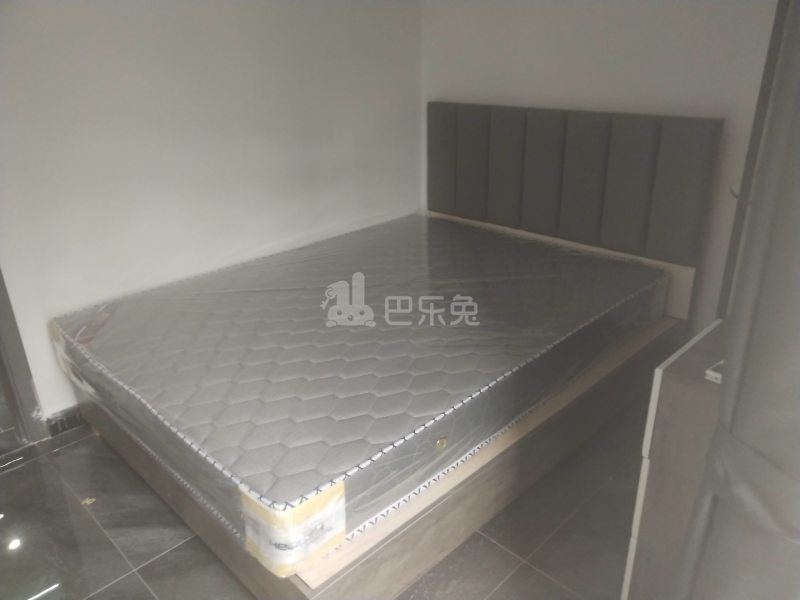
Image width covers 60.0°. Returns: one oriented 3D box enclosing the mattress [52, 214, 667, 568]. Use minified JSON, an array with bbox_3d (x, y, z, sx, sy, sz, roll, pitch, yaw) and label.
[{"bbox_3d":[-0.094,0.093,2.822,2.000,0.215,1.500,-23,32,-39],"label":"mattress"}]

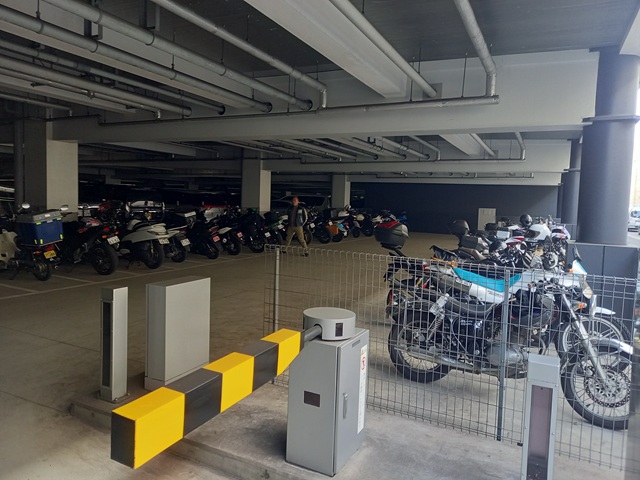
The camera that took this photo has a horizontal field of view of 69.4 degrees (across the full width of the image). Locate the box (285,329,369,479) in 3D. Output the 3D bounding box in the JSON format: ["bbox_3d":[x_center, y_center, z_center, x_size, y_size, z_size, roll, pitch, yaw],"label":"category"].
[{"bbox_3d":[0.045,0.876,2.640,0.295,0.705,0.385,4,5,26],"label":"box"}]

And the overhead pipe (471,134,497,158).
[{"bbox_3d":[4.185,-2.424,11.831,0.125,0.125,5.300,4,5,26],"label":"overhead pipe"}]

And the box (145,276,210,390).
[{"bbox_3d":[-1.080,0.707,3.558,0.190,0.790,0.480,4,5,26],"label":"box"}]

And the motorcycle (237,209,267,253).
[{"bbox_3d":[-2.194,-0.268,13.813,0.740,1.180,2.050,-3,7,-44],"label":"motorcycle"}]

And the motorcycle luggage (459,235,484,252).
[{"bbox_3d":[2.360,0.055,7.200,0.370,0.280,0.400,4,5,26],"label":"motorcycle luggage"}]

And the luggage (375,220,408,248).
[{"bbox_3d":[0.809,-0.051,5.227,0.340,0.310,0.400,10,8,5],"label":"luggage"}]

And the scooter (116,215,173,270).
[{"bbox_3d":[-3.994,0.017,9.917,1.900,1.100,0.720,4,6,30],"label":"scooter"}]

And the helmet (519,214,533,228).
[{"bbox_3d":[4.580,-0.417,10.300,0.310,0.260,0.250,6,6,41],"label":"helmet"}]

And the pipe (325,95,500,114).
[{"bbox_3d":[1.191,-1.847,6.363,2.420,0.105,0.105,4,5,26],"label":"pipe"}]

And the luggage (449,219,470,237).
[{"bbox_3d":[2.294,-0.201,7.600,0.330,0.270,0.250,4,5,26],"label":"luggage"}]

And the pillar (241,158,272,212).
[{"bbox_3d":[-2.591,-1.749,18.731,0.861,3.277,0.787,4,5,26],"label":"pillar"}]

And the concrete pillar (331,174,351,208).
[{"bbox_3d":[1.094,-2.041,25.099,0.800,2.950,0.800,4,5,26],"label":"concrete pillar"}]

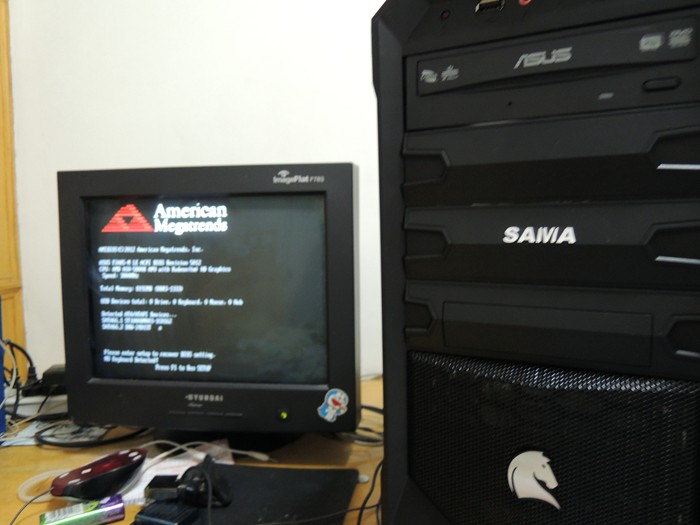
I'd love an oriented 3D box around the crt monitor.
[{"bbox_3d":[-0.169,0.056,0.839,0.405,0.380,0.400,0,3,7],"label":"crt monitor"}]

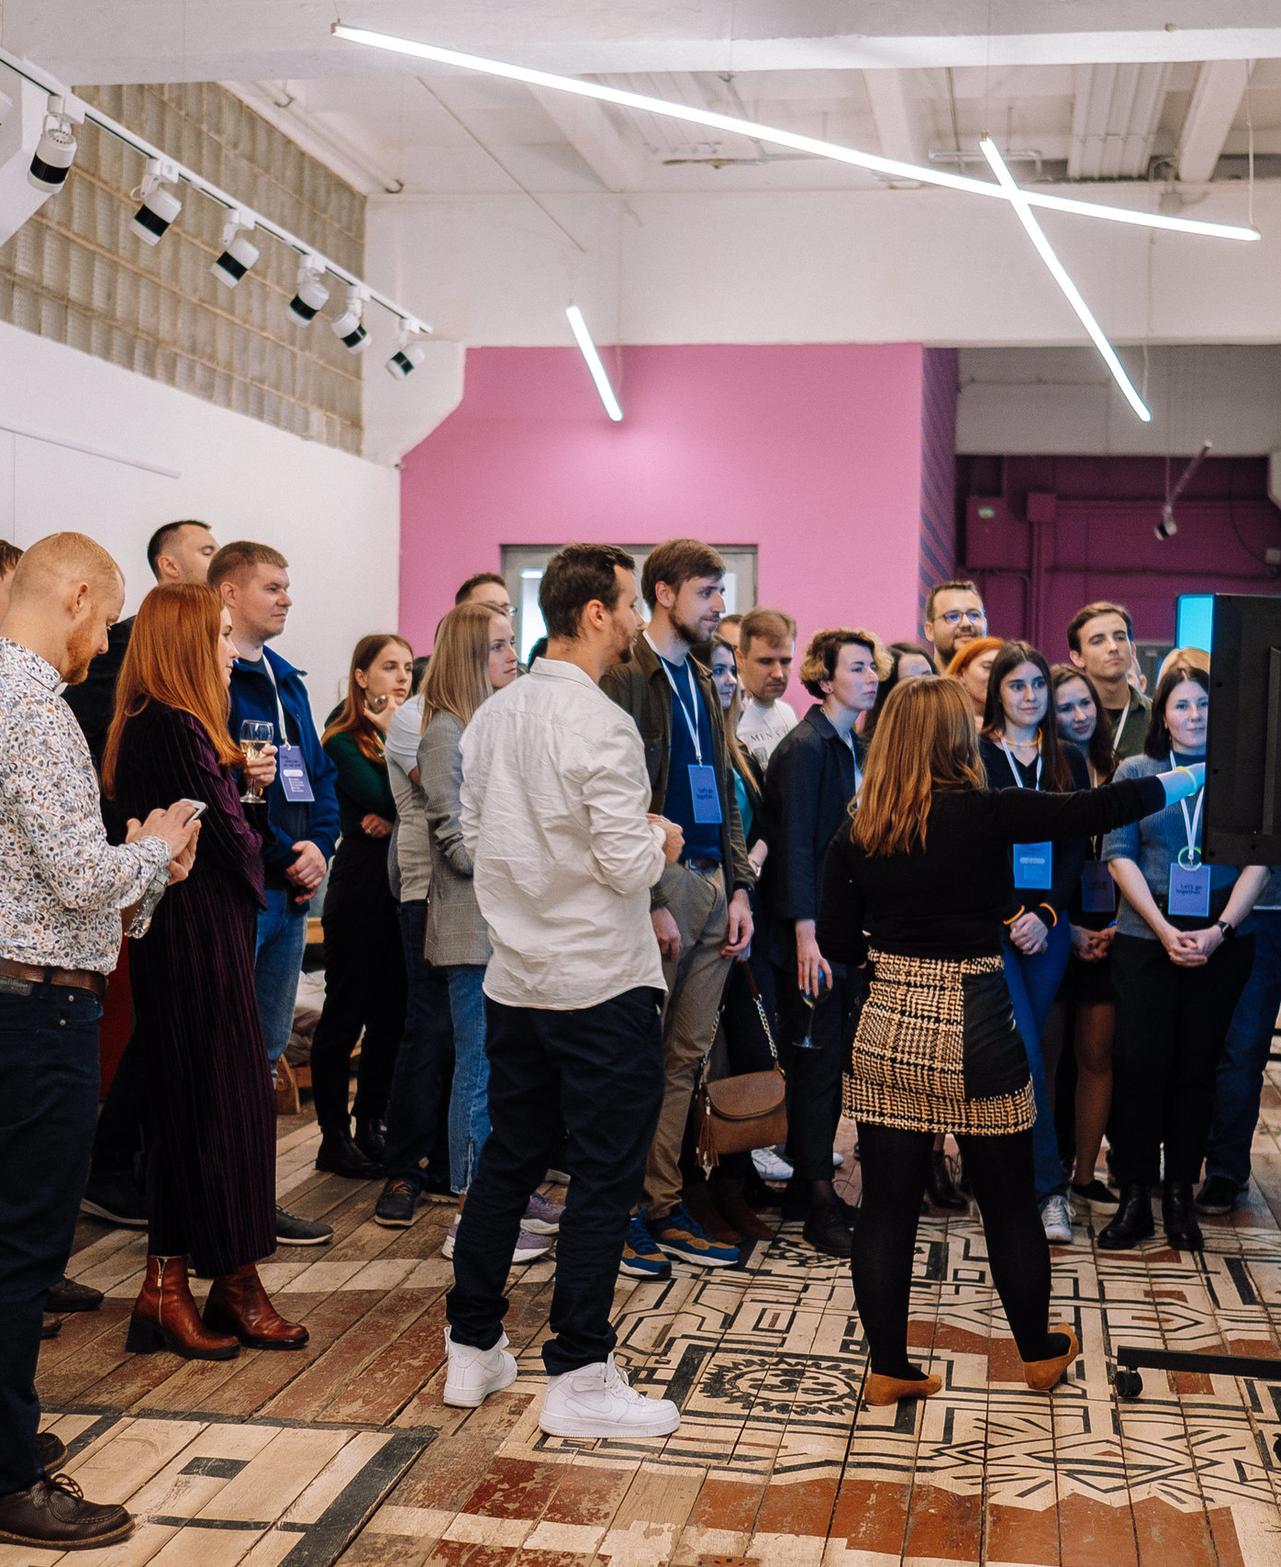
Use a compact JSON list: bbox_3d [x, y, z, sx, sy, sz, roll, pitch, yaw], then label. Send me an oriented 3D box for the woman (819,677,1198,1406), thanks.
[{"bbox_3d":[0.813,0.559,5.020,0.740,1.560,0.500,2,2,30],"label":"woman"}]

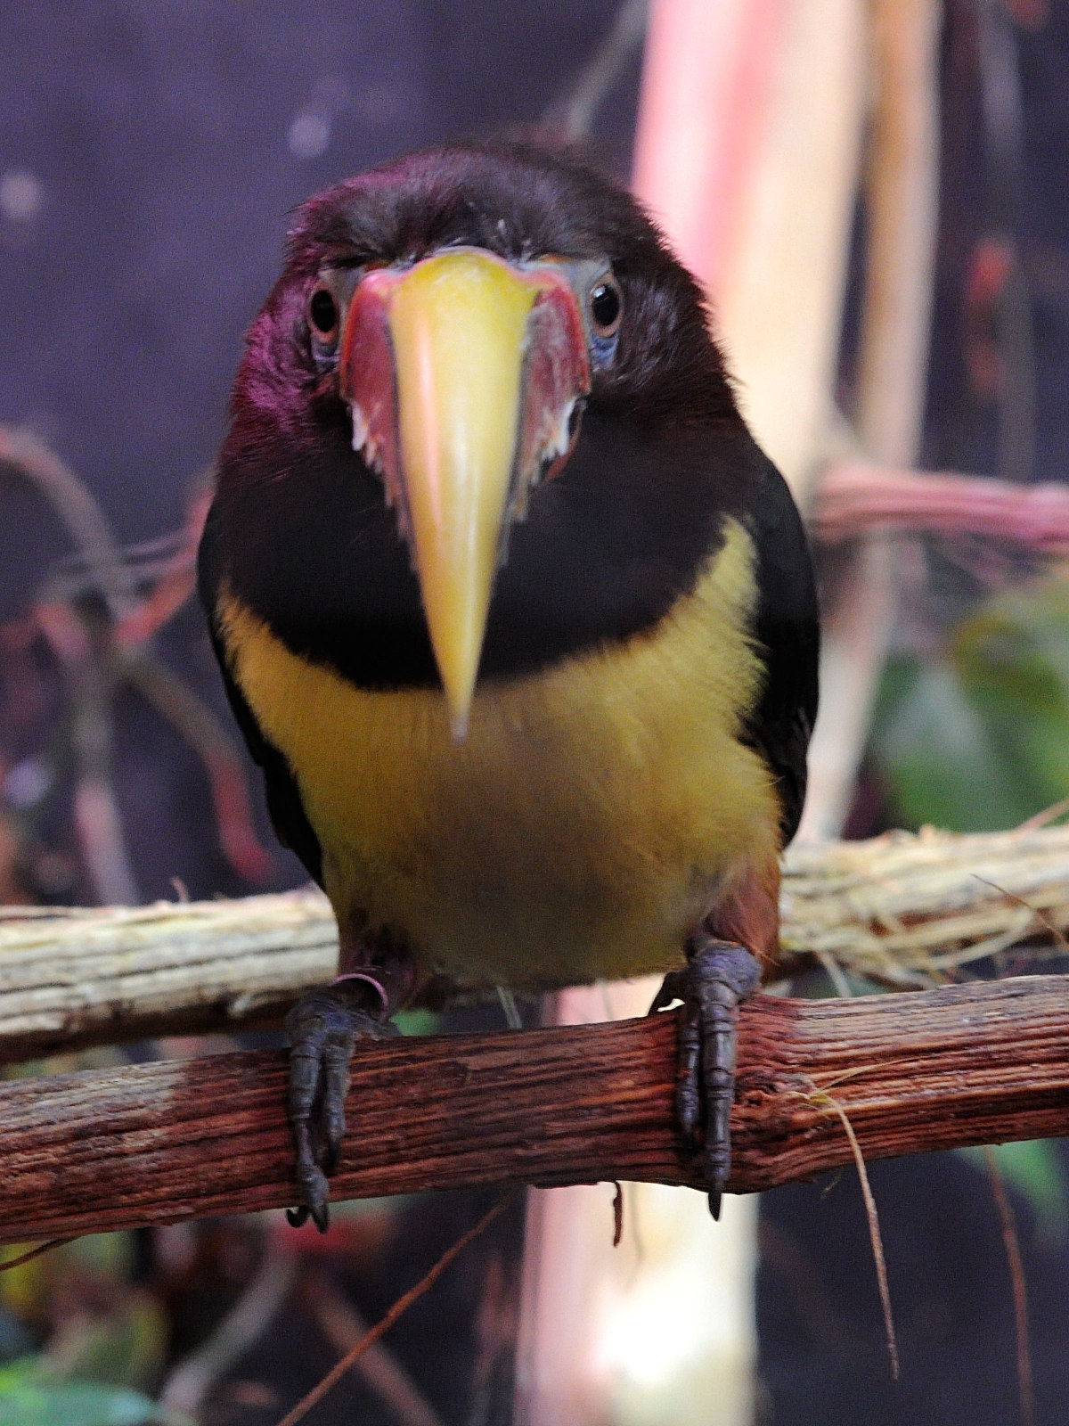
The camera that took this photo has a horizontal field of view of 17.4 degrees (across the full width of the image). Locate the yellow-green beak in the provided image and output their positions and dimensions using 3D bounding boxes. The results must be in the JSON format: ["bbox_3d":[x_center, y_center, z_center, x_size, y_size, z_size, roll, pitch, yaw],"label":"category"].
[{"bbox_3d":[-0.009,-0.025,0.450,0.034,0.031,0.085,0,38,0],"label":"yellow-green beak"}]

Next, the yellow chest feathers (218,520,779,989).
[{"bbox_3d":[-0.005,0.006,0.487,0.078,0.066,0.048,0,0,6],"label":"yellow chest feathers"}]

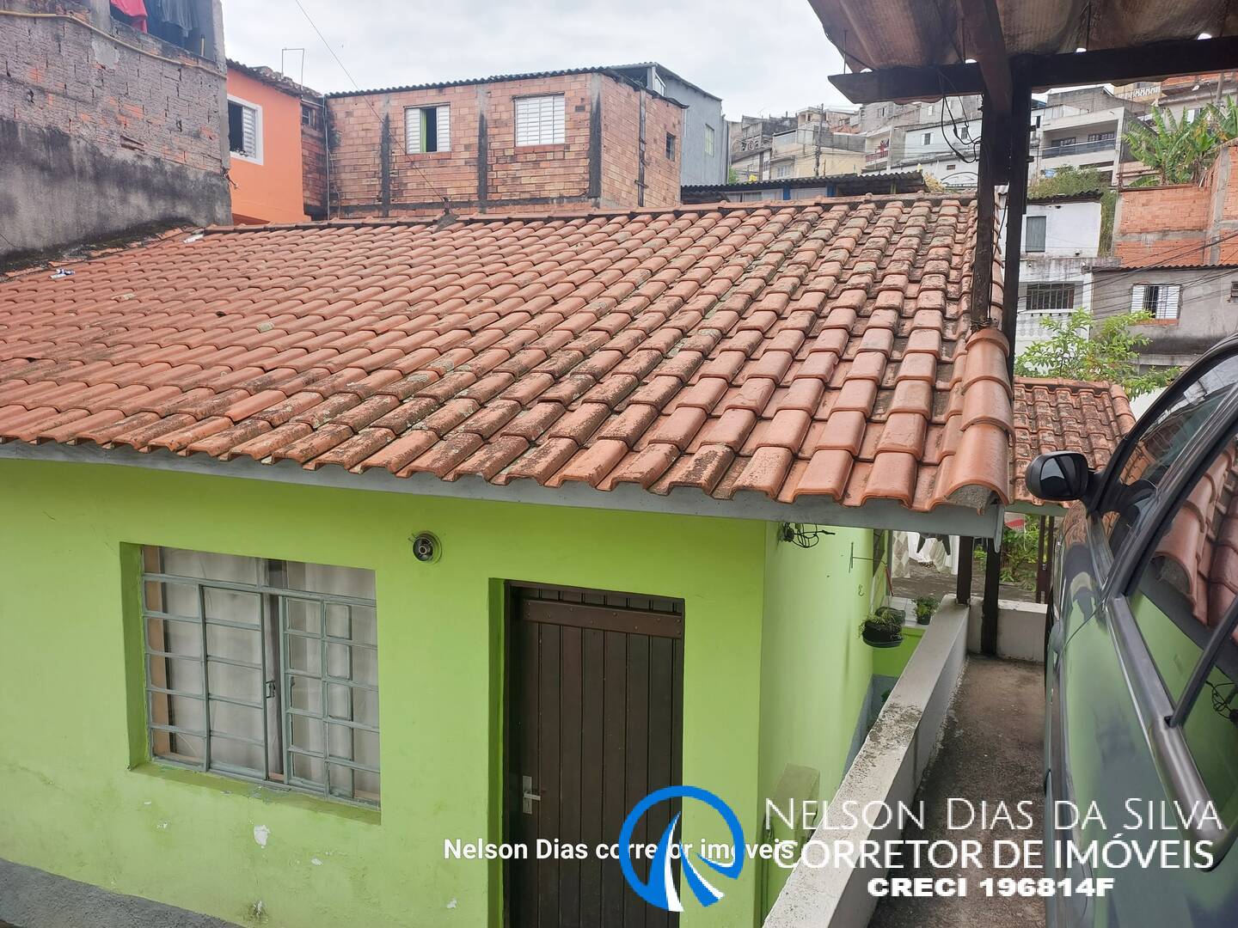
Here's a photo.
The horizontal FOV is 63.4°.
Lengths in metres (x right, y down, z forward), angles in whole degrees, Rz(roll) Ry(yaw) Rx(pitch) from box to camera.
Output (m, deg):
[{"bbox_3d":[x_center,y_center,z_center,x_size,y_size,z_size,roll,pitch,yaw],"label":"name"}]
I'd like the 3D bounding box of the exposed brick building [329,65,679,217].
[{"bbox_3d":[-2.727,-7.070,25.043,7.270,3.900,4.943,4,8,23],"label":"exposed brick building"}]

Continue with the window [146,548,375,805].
[{"bbox_3d":[-1.747,1.006,4.943,1.470,1.180,0.090,4,8,21],"label":"window"}]

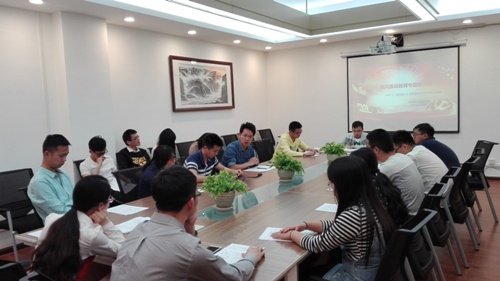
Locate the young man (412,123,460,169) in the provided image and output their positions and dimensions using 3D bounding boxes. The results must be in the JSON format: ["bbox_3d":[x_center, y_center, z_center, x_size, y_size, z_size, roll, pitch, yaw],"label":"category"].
[{"bbox_3d":[2.061,0.420,4.140,0.720,1.230,0.540,2,7,35],"label":"young man"}]

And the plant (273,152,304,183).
[{"bbox_3d":[0.359,0.265,3.539,0.310,0.280,0.310,-2,6,0],"label":"plant"}]

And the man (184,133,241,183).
[{"bbox_3d":[-0.420,0.541,3.859,0.720,1.220,0.560,2,7,35],"label":"man"}]

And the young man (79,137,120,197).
[{"bbox_3d":[-1.698,0.590,4.376,0.780,1.260,0.520,3,8,38],"label":"young man"}]

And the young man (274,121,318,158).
[{"bbox_3d":[0.742,0.333,5.943,0.780,1.290,0.540,3,8,41],"label":"young man"}]

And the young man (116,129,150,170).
[{"bbox_3d":[-1.429,0.482,4.716,0.760,1.230,0.540,2,7,35],"label":"young man"}]

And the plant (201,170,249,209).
[{"bbox_3d":[-0.206,0.415,2.956,0.360,0.310,0.360,-2,6,0],"label":"plant"}]

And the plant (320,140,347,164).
[{"bbox_3d":[1.119,0.176,4.832,0.350,0.310,0.350,2,7,35],"label":"plant"}]

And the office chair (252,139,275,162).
[{"bbox_3d":[0.440,0.502,5.352,0.580,0.930,0.540,2,7,35],"label":"office chair"}]

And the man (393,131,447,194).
[{"bbox_3d":[1.659,0.504,3.610,0.720,1.200,0.540,2,7,35],"label":"man"}]

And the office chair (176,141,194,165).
[{"bbox_3d":[-0.843,0.535,6.030,0.580,0.970,0.560,2,7,35],"label":"office chair"}]

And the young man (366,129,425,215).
[{"bbox_3d":[1.360,0.560,3.456,0.780,1.320,0.520,2,7,35],"label":"young man"}]

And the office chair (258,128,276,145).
[{"bbox_3d":[0.570,0.264,8.186,0.580,0.970,0.560,2,7,35],"label":"office chair"}]

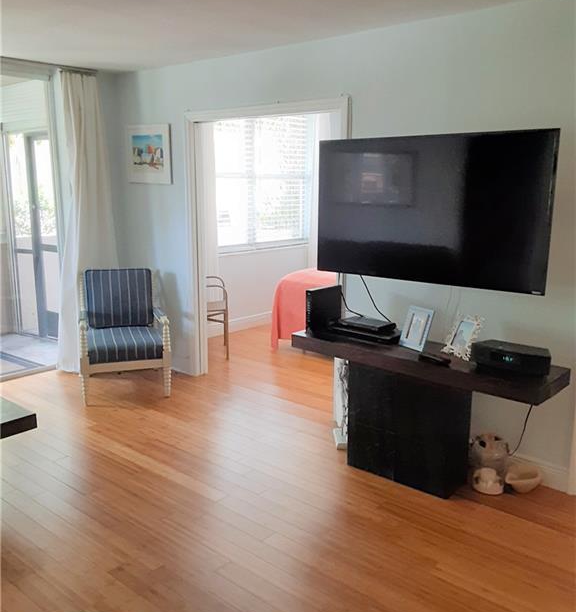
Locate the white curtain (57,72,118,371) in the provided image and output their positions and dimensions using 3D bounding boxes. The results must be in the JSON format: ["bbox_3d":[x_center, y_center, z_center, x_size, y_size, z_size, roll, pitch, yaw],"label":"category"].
[{"bbox_3d":[-1.677,-0.650,4.983,0.220,2.423,0.644,10,15,39],"label":"white curtain"}]

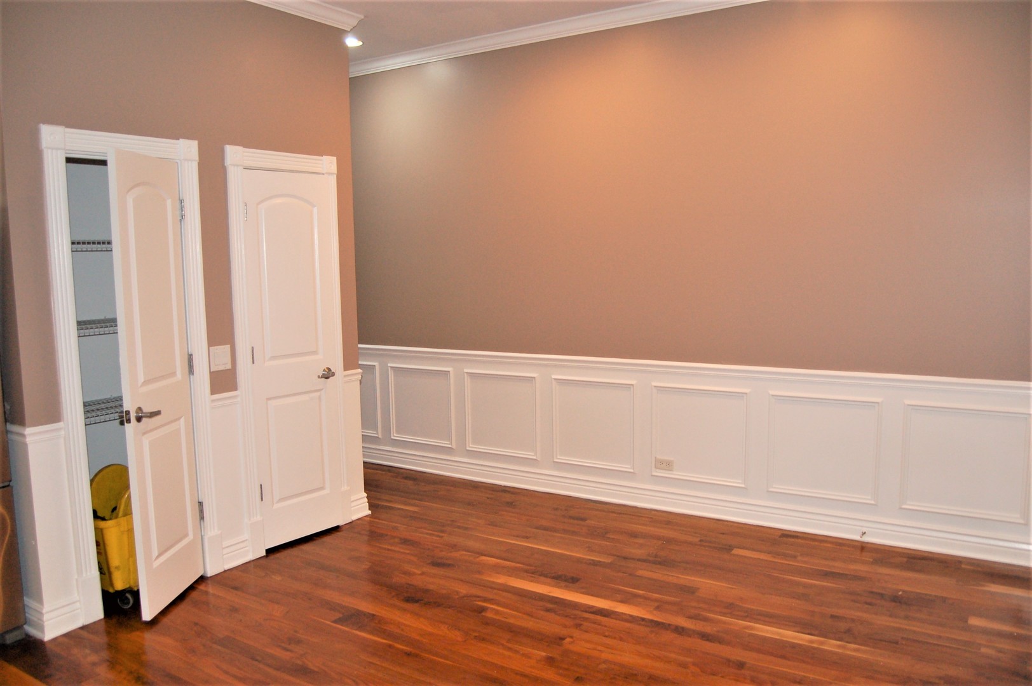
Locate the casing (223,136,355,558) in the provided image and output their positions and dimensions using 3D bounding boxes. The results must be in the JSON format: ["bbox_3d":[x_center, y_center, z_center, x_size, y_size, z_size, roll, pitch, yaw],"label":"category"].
[{"bbox_3d":[-1.236,0.045,4.290,0.070,2.162,0.755,4,8,33],"label":"casing"}]

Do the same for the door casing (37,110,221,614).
[{"bbox_3d":[-1.653,0.147,3.508,0.230,2.155,0.710,4,8,33],"label":"door casing"}]

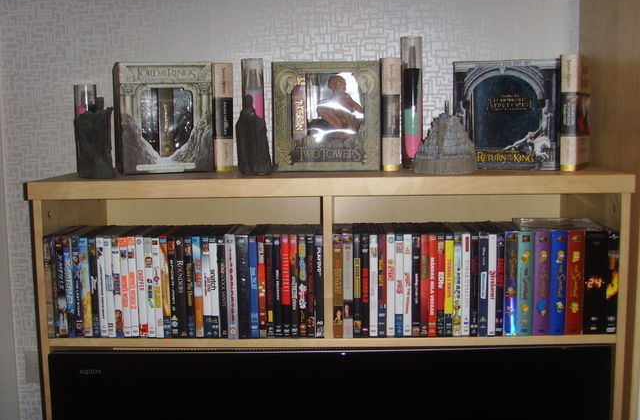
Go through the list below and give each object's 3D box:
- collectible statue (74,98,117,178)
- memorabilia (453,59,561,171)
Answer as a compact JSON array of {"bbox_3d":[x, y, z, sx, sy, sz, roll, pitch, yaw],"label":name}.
[{"bbox_3d":[-0.428,-0.140,1.383,0.066,0.156,0.060,2,7,21],"label":"collectible statue"},{"bbox_3d":[0.386,-0.195,1.497,0.205,0.217,0.140,1,7,14],"label":"memorabilia"}]

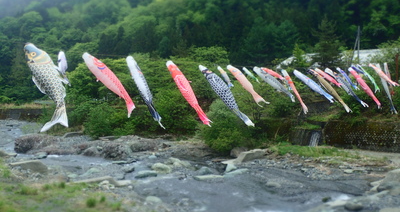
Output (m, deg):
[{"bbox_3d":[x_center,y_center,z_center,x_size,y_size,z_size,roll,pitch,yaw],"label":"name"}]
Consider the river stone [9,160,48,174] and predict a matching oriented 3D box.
[{"bbox_3d":[-10.465,3.753,26.795,2.420,0.853,1.452,0,1,0],"label":"river stone"}]

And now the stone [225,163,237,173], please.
[{"bbox_3d":[1.973,3.978,28.400,0.750,0.520,0.620,0,3,0],"label":"stone"}]

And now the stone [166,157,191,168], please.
[{"bbox_3d":[-1.535,4.035,31.358,1.704,0.866,1.227,0,1,0],"label":"stone"}]

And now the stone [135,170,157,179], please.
[{"bbox_3d":[-3.407,4.282,27.447,1.368,0.496,0.957,0,1,0],"label":"stone"}]

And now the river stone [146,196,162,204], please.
[{"bbox_3d":[-2.104,4.371,20.308,0.737,0.367,0.553,0,1,0],"label":"river stone"}]

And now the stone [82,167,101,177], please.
[{"bbox_3d":[-6.820,4.117,27.600,1.080,0.480,0.800,0,3,0],"label":"stone"}]

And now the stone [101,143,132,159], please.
[{"bbox_3d":[-6.565,3.499,34.525,2.495,1.271,1.871,0,1,0],"label":"stone"}]

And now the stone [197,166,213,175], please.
[{"bbox_3d":[0.295,4.226,28.766,1.044,0.528,0.783,0,1,0],"label":"stone"}]

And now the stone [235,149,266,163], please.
[{"bbox_3d":[3.772,3.698,32.800,2.300,0.880,1.400,0,3,0],"label":"stone"}]

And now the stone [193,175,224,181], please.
[{"bbox_3d":[0.520,4.372,26.848,1.945,0.346,1.070,0,1,0],"label":"stone"}]

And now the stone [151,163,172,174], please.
[{"bbox_3d":[-2.532,4.111,28.880,1.439,0.798,1.036,0,1,0],"label":"stone"}]

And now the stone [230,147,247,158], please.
[{"bbox_3d":[3.034,3.664,34.600,1.250,0.820,1.050,0,3,0],"label":"stone"}]

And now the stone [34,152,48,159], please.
[{"bbox_3d":[-12.201,3.810,33.800,1.050,0.380,0.720,0,3,0],"label":"stone"}]

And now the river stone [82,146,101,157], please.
[{"bbox_3d":[-8.599,3.606,34.800,1.300,0.680,1.000,0,3,0],"label":"river stone"}]

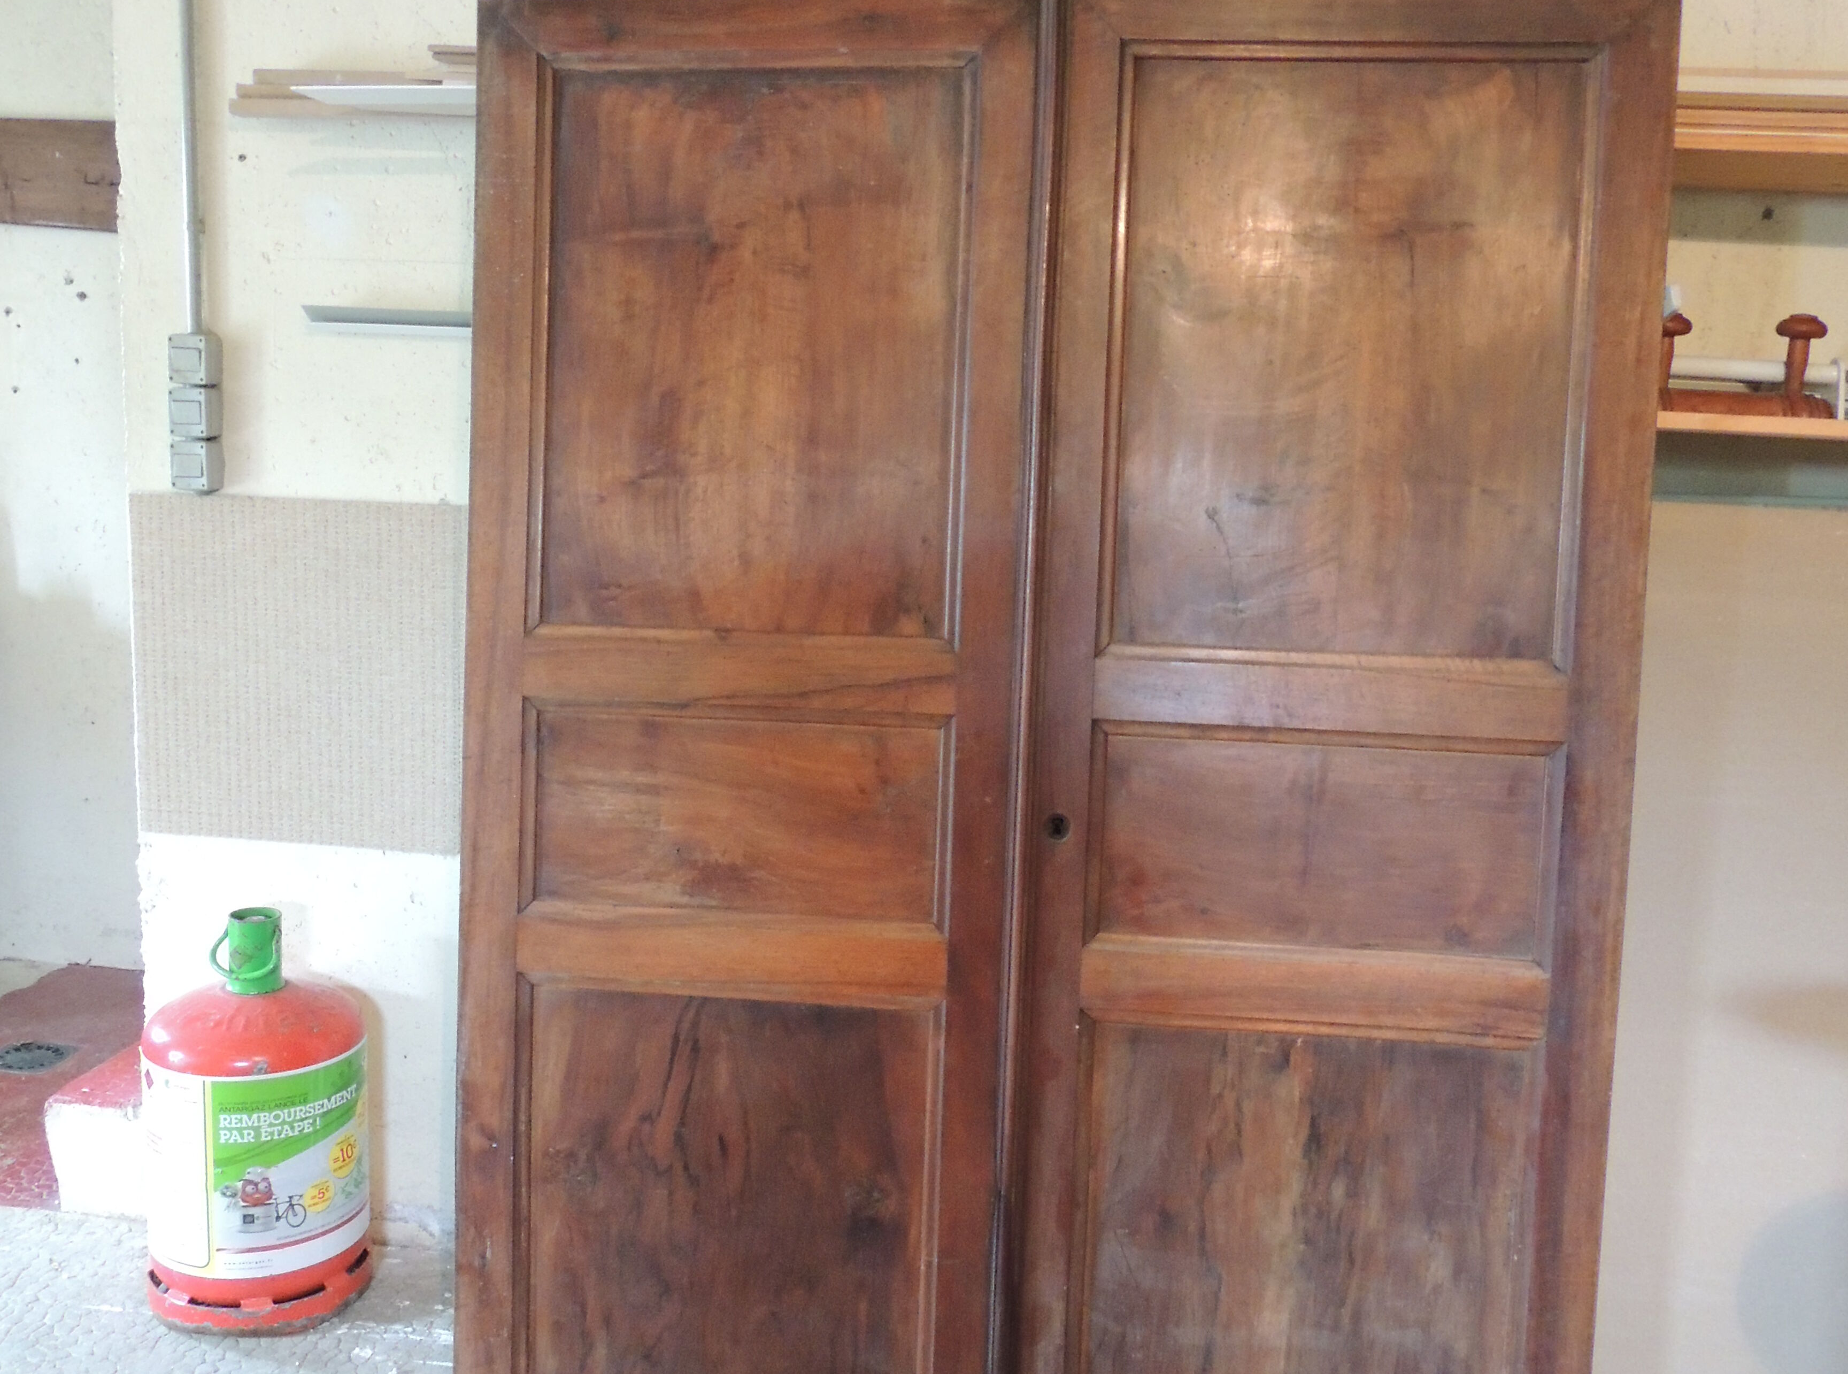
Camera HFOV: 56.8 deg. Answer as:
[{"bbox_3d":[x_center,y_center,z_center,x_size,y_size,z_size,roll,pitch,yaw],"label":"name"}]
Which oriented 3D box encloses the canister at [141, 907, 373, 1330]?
[{"bbox_3d":[-0.958,0.597,2.466,0.310,0.556,0.310,-6,13,-41],"label":"canister"}]

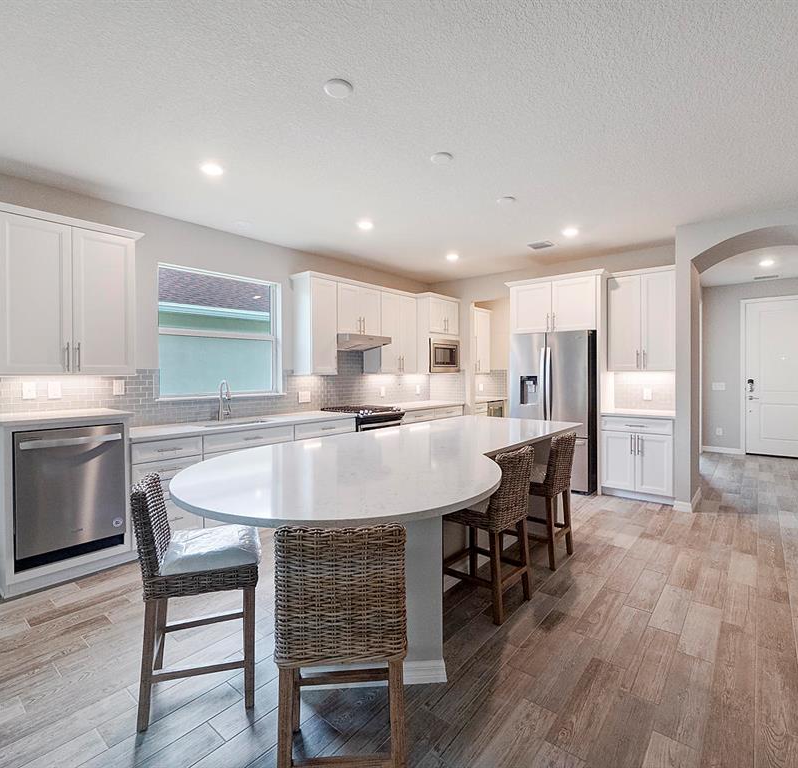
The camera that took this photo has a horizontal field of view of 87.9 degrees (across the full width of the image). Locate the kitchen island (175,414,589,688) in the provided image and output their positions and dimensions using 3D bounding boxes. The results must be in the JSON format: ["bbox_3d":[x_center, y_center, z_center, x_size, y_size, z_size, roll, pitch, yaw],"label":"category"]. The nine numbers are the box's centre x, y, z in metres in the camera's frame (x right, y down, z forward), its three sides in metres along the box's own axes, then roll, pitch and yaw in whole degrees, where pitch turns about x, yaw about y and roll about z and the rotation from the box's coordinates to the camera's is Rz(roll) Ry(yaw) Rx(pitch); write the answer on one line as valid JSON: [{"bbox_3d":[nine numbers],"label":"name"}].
[{"bbox_3d":[0.250,0.842,2.779,1.813,0.915,3.250,0,1,41],"label":"kitchen island"}]

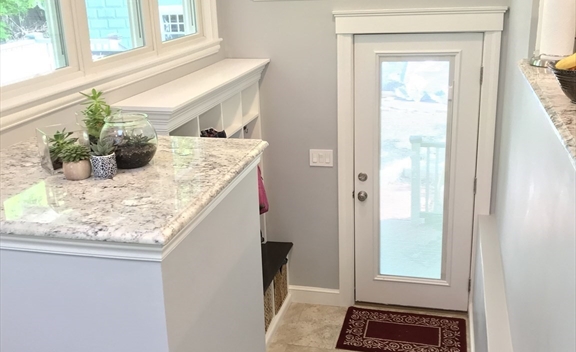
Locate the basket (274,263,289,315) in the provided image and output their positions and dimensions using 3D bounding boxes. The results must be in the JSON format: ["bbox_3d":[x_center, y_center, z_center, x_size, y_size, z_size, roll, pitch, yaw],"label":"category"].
[{"bbox_3d":[-0.207,0.817,4.636,0.320,0.310,0.360,2,18,13],"label":"basket"}]

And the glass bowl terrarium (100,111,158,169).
[{"bbox_3d":[-0.495,-0.108,1.939,0.176,0.157,0.176,2,18,13],"label":"glass bowl terrarium"}]

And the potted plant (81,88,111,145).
[{"bbox_3d":[-0.641,-0.205,2.070,0.100,0.180,0.100,2,18,13],"label":"potted plant"}]

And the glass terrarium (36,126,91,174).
[{"bbox_3d":[-0.703,-0.088,1.956,0.127,0.122,0.127,-13,21,-31],"label":"glass terrarium"}]

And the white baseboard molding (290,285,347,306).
[{"bbox_3d":[0.213,0.943,4.845,0.410,0.142,0.018,2,18,13],"label":"white baseboard molding"}]

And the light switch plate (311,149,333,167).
[{"bbox_3d":[0.244,-0.126,4.495,0.166,0.122,0.009,2,18,13],"label":"light switch plate"}]

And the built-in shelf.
[{"bbox_3d":[-0.480,-0.365,3.656,0.360,0.420,1.750,2,18,13],"label":"built-in shelf"}]

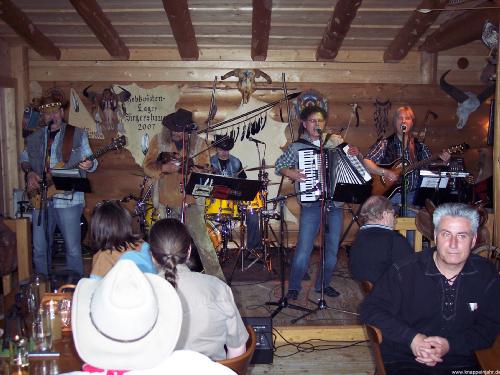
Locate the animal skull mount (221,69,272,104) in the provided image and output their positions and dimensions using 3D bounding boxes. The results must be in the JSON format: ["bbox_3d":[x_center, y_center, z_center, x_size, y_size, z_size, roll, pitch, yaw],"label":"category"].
[{"bbox_3d":[-0.044,-1.260,7.030,0.640,0.440,0.200,0,5,0],"label":"animal skull mount"}]

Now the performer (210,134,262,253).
[{"bbox_3d":[-0.160,0.119,6.708,0.660,1.470,0.720,0,6,5],"label":"performer"}]

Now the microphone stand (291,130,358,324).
[{"bbox_3d":[0.621,0.285,4.729,0.550,1.520,0.580,-1,6,-3],"label":"microphone stand"}]

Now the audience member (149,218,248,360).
[{"bbox_3d":[-0.266,0.737,2.643,0.550,1.270,0.800,0,5,2],"label":"audience member"}]

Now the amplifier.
[{"bbox_3d":[-0.010,1.108,4.142,0.350,0.270,0.280,0,5,0],"label":"amplifier"}]

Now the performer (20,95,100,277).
[{"bbox_3d":[-1.880,0.028,5.584,0.700,1.850,0.480,-1,5,-12],"label":"performer"}]

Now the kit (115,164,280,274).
[{"bbox_3d":[-0.580,0.307,6.471,1.760,1.140,1.150,1,5,8],"label":"kit"}]

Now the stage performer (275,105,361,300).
[{"bbox_3d":[0.600,0.134,5.011,0.740,1.740,0.500,-1,5,-7],"label":"stage performer"}]

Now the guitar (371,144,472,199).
[{"bbox_3d":[1.638,-0.220,5.400,1.000,0.380,0.110,-25,-1,8],"label":"guitar"}]

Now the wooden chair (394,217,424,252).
[{"bbox_3d":[1.200,0.688,4.296,0.450,0.920,0.450,0,5,0],"label":"wooden chair"}]

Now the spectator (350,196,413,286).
[{"bbox_3d":[0.930,0.676,3.522,0.530,1.240,0.780,1,5,17],"label":"spectator"}]

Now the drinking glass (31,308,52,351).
[{"bbox_3d":[-0.787,0.541,2.130,0.072,0.150,0.072,0,5,0],"label":"drinking glass"}]

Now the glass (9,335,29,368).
[{"bbox_3d":[-0.870,0.609,2.131,0.070,0.115,0.070,0,5,0],"label":"glass"}]

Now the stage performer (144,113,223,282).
[{"bbox_3d":[-0.599,0.146,5.153,0.740,1.730,0.550,-1,6,-5],"label":"stage performer"}]

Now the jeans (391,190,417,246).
[{"bbox_3d":[1.630,0.432,5.960,0.420,0.960,0.300,0,5,0],"label":"jeans"}]

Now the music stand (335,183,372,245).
[{"bbox_3d":[0.950,0.463,5.260,0.460,1.040,0.420,-1,5,-11],"label":"music stand"}]

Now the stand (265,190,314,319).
[{"bbox_3d":[0.343,0.537,4.733,0.420,1.020,0.430,-3,6,-25],"label":"stand"}]

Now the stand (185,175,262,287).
[{"bbox_3d":[-0.207,0.461,4.750,0.620,1.170,0.500,-1,6,-8],"label":"stand"}]

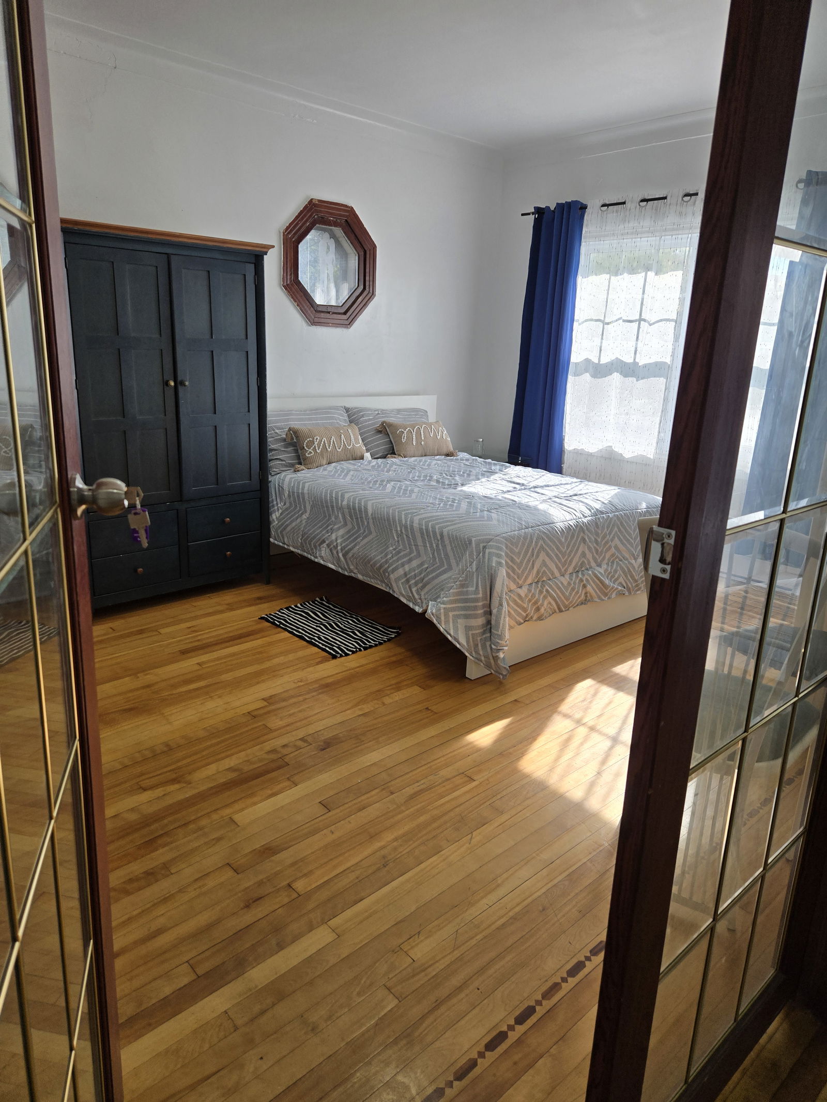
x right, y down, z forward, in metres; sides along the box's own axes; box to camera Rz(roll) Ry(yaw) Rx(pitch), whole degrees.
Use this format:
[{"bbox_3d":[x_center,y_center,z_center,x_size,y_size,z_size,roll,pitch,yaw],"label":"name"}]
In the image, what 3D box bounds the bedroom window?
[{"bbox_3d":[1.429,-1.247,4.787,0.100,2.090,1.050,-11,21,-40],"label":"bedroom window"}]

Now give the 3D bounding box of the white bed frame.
[{"bbox_3d":[0.228,-0.293,4.280,1.770,1.000,2.170,-11,21,-40],"label":"white bed frame"}]

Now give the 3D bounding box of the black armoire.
[{"bbox_3d":[-1.329,-0.663,3.840,1.075,1.825,0.560,-11,21,-40],"label":"black armoire"}]

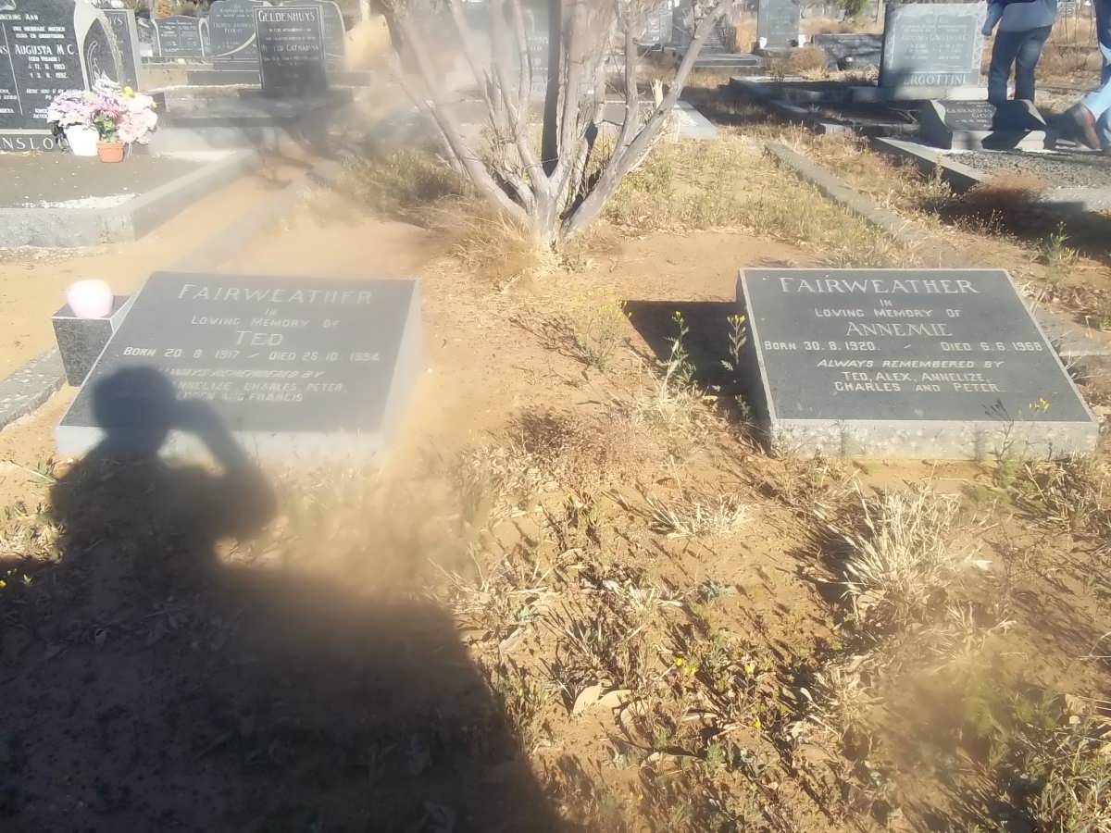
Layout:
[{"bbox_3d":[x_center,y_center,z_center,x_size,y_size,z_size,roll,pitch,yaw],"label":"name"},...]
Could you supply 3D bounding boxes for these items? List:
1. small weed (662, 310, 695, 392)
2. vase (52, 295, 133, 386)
[{"bbox_3d":[0.370,-0.200,3.102,0.101,0.248,0.101,0,22,0],"label":"small weed"},{"bbox_3d":[-1.463,-0.256,3.316,0.185,0.245,0.215,1,22,1],"label":"vase"}]

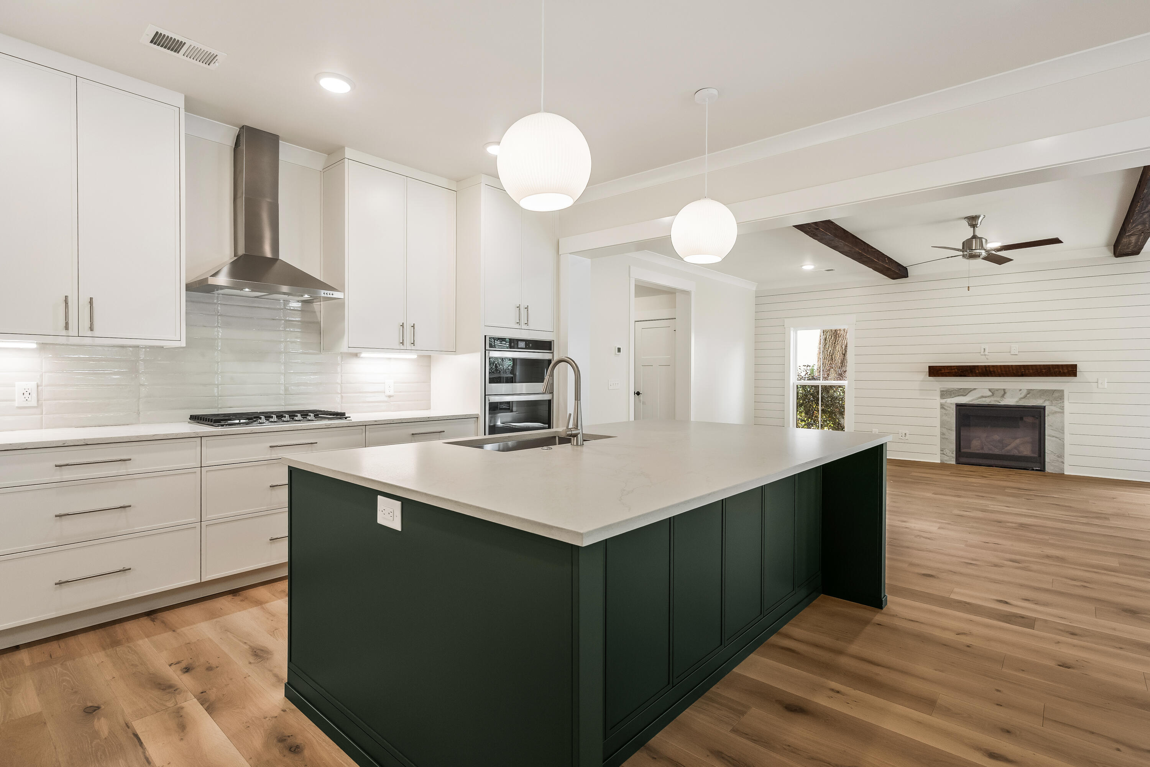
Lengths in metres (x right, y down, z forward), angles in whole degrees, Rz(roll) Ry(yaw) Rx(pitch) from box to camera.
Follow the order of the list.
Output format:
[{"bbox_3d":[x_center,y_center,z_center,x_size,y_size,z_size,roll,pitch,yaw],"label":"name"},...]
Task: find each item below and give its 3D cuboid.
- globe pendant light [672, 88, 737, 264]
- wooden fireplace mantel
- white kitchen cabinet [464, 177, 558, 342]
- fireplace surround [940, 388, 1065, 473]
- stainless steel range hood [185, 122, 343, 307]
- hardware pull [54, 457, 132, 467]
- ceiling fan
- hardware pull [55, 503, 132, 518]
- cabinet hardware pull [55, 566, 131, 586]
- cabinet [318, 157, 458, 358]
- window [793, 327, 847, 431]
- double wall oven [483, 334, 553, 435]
[{"bbox_3d":[0.701,-1.106,3.071,0.345,0.895,0.345,0,1,0],"label":"globe pendant light"},{"bbox_3d":[5.497,-0.160,7.456,1.520,0.148,0.200,1,1,41],"label":"wooden fireplace mantel"},{"bbox_3d":[-0.667,-0.969,4.861,0.640,1.170,0.840,1,1,41],"label":"white kitchen cabinet"},{"bbox_3d":[5.550,0.596,7.526,1.310,1.030,0.060,1,1,41],"label":"fireplace surround"},{"bbox_3d":[-1.920,-1.060,3.573,0.465,1.035,0.763,1,1,41],"label":"stainless steel range hood"},{"bbox_3d":[-2.216,0.363,2.650,0.036,0.012,0.272,1,1,41],"label":"hardware pull"},{"bbox_3d":[3.784,-1.378,5.450,1.270,0.405,1.270,0,1,-27],"label":"ceiling fan"},{"bbox_3d":[-2.218,0.586,2.652,0.036,0.012,0.272,1,1,41],"label":"hardware pull"},{"bbox_3d":[-2.221,0.888,2.656,0.036,0.012,0.272,1,1,41],"label":"cabinet hardware pull"},{"bbox_3d":[-1.362,-0.896,4.306,0.345,1.345,0.914,1,1,41],"label":"cabinet"},{"bbox_3d":[3.871,-0.012,9.100,0.870,1.740,0.100,1,1,41],"label":"window"},{"bbox_3d":[-0.641,0.169,4.846,0.605,1.075,0.756,1,1,41],"label":"double wall oven"}]

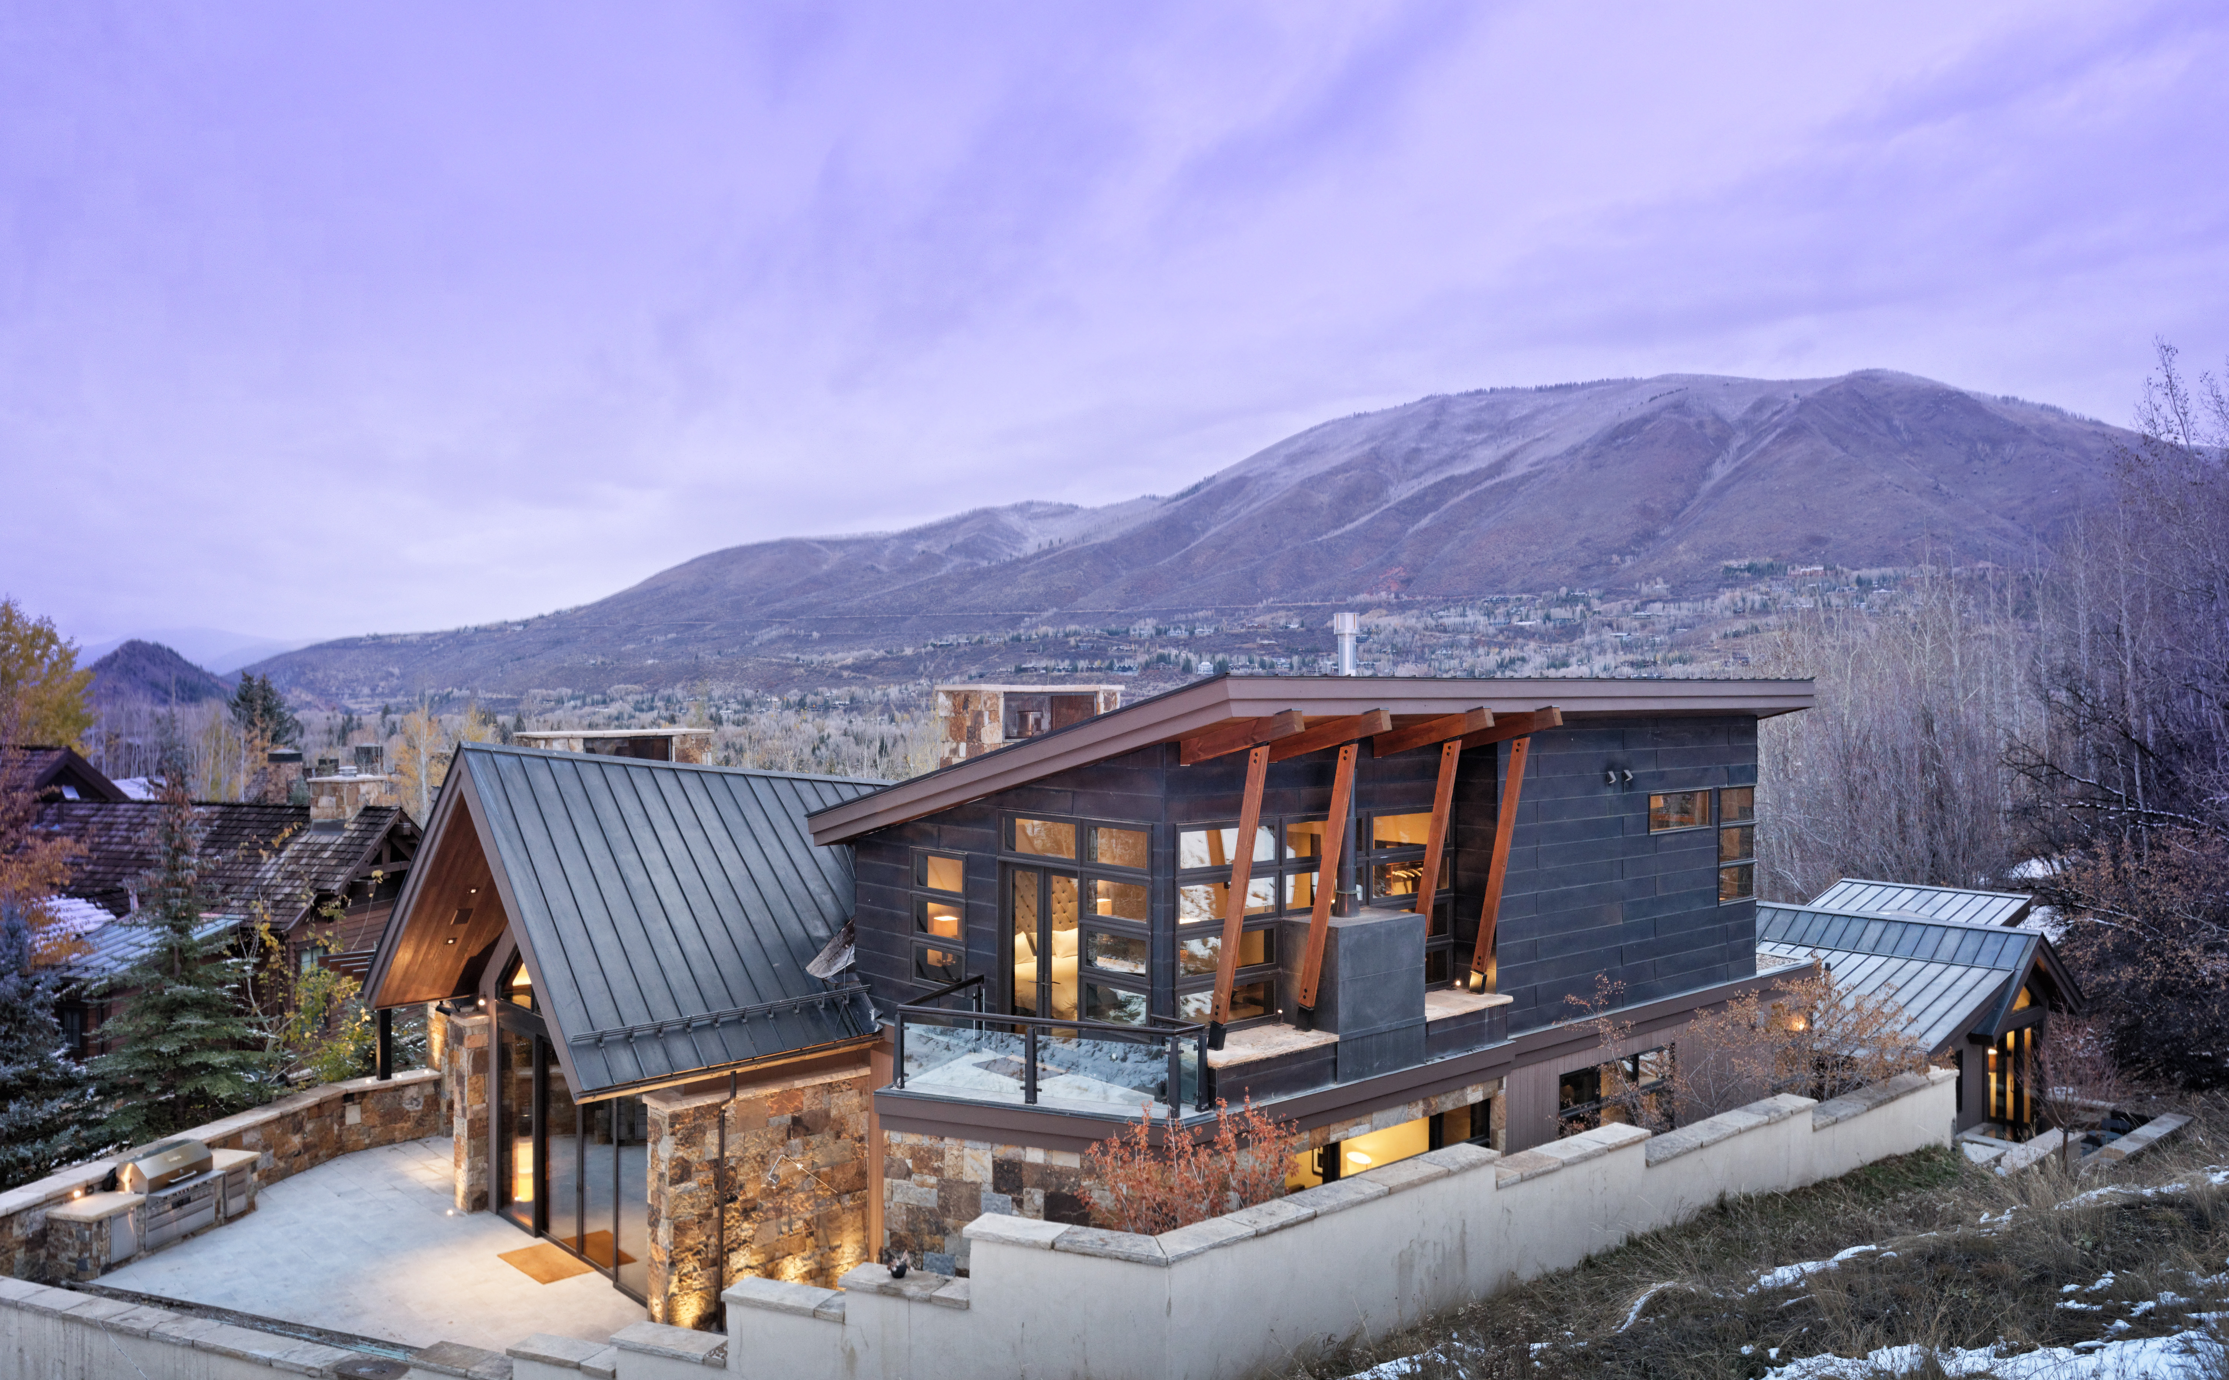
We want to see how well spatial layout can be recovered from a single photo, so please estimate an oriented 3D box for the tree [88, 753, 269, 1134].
[{"bbox_3d":[-16.000,4.500,27.600,3.200,7.000,3.200,0,0,0],"label":"tree"}]

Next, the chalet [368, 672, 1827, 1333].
[{"bbox_3d":[0.190,3.950,25.700,19.000,8.300,14.900,0,0,-42],"label":"chalet"}]

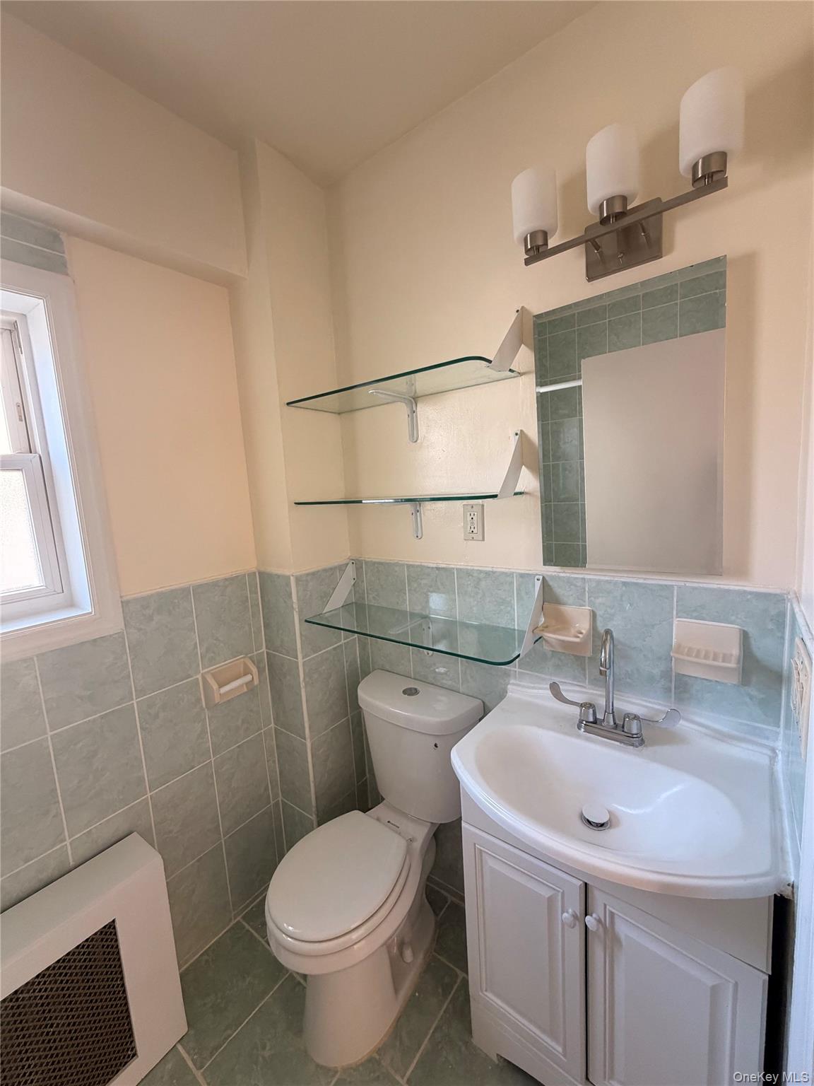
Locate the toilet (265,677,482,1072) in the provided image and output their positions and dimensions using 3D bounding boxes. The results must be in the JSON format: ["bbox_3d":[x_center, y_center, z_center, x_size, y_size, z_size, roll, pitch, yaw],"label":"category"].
[{"bbox_3d":[-0.103,0.932,1.328,0.438,0.803,0.652,2,9,38],"label":"toilet"}]

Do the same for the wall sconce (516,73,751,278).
[{"bbox_3d":[0.456,-0.738,0.957,0.445,0.220,0.149,2,9,38],"label":"wall sconce"}]

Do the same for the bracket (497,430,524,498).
[{"bbox_3d":[0.268,-0.215,1.184,0.026,0.182,0.159,2,9,38],"label":"bracket"}]

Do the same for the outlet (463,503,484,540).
[{"bbox_3d":[0.205,-0.063,1.352,0.070,0.115,0.012,2,9,38],"label":"outlet"}]

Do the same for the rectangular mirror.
[{"bbox_3d":[0.520,-0.261,1.063,0.404,0.659,0.027,2,9,38],"label":"rectangular mirror"}]

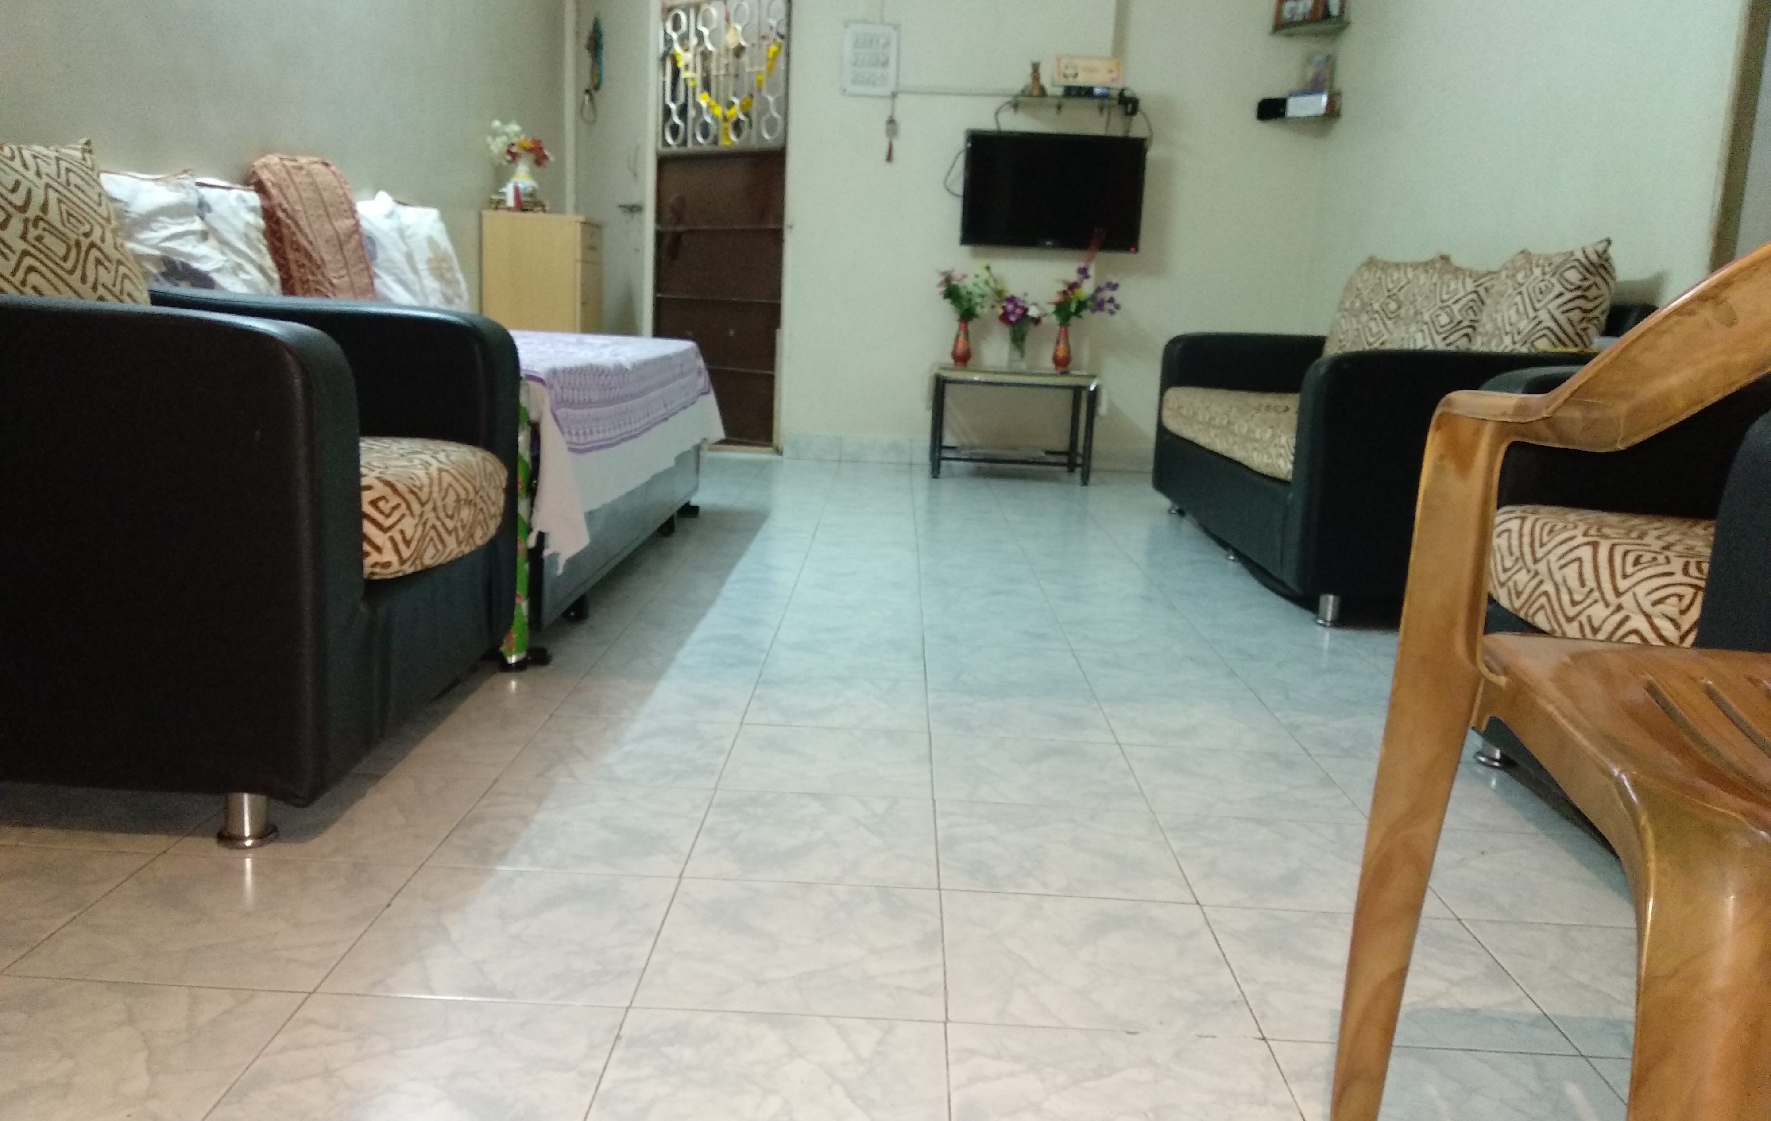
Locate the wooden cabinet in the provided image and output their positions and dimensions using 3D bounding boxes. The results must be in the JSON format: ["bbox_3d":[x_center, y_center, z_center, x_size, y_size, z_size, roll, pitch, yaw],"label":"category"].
[{"bbox_3d":[-1.204,-0.737,4.701,0.335,0.920,0.320,3,11,0],"label":"wooden cabinet"}]

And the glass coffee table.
[{"bbox_3d":[0.521,-0.565,5.546,0.660,0.425,0.460,3,11,0],"label":"glass coffee table"}]

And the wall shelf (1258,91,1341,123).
[{"bbox_3d":[1.702,-1.878,5.495,0.310,0.105,0.200,3,11,0],"label":"wall shelf"}]

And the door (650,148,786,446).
[{"bbox_3d":[-0.785,-1.196,6.064,0.860,1.270,0.040,11,14,38],"label":"door"}]

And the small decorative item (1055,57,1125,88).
[{"bbox_3d":[0.829,-1.996,5.453,0.285,0.113,0.060,3,11,0],"label":"small decorative item"}]

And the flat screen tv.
[{"bbox_3d":[0.695,-1.537,5.552,0.745,0.457,0.070,3,11,0],"label":"flat screen tv"}]

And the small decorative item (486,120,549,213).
[{"bbox_3d":[-1.255,-1.345,4.565,0.215,0.310,0.160,3,11,0],"label":"small decorative item"}]

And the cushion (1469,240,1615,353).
[{"bbox_3d":[1.570,-0.543,3.297,0.150,0.430,0.430,19,10,-3],"label":"cushion"}]

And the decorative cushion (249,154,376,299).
[{"bbox_3d":[-1.227,-0.687,3.021,0.140,0.440,0.380,-12,6,17],"label":"decorative cushion"}]

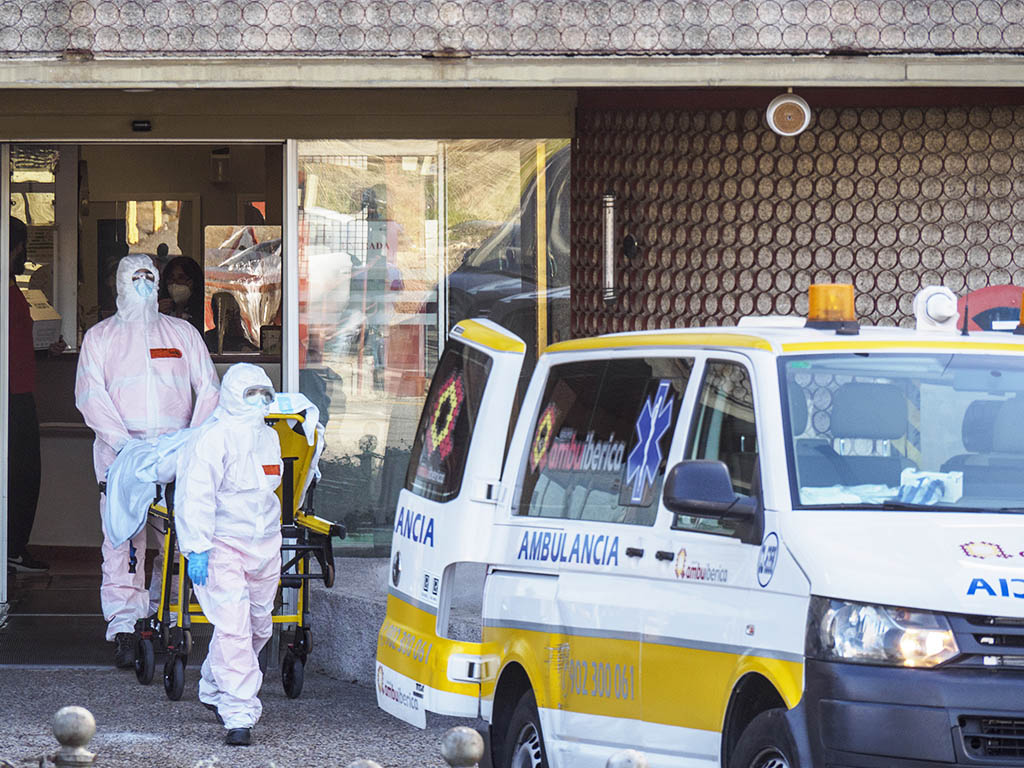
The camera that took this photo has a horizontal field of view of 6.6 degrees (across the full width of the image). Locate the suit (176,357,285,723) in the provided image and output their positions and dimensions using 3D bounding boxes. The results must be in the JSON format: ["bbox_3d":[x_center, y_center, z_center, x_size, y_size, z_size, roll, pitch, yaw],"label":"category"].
[{"bbox_3d":[-1.204,0.724,37.700,0.520,1.630,0.400,-1,1,-32],"label":"suit"}]

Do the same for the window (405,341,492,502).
[{"bbox_3d":[-0.229,0.146,33.600,0.050,0.575,0.640,13,2,-18],"label":"window"}]

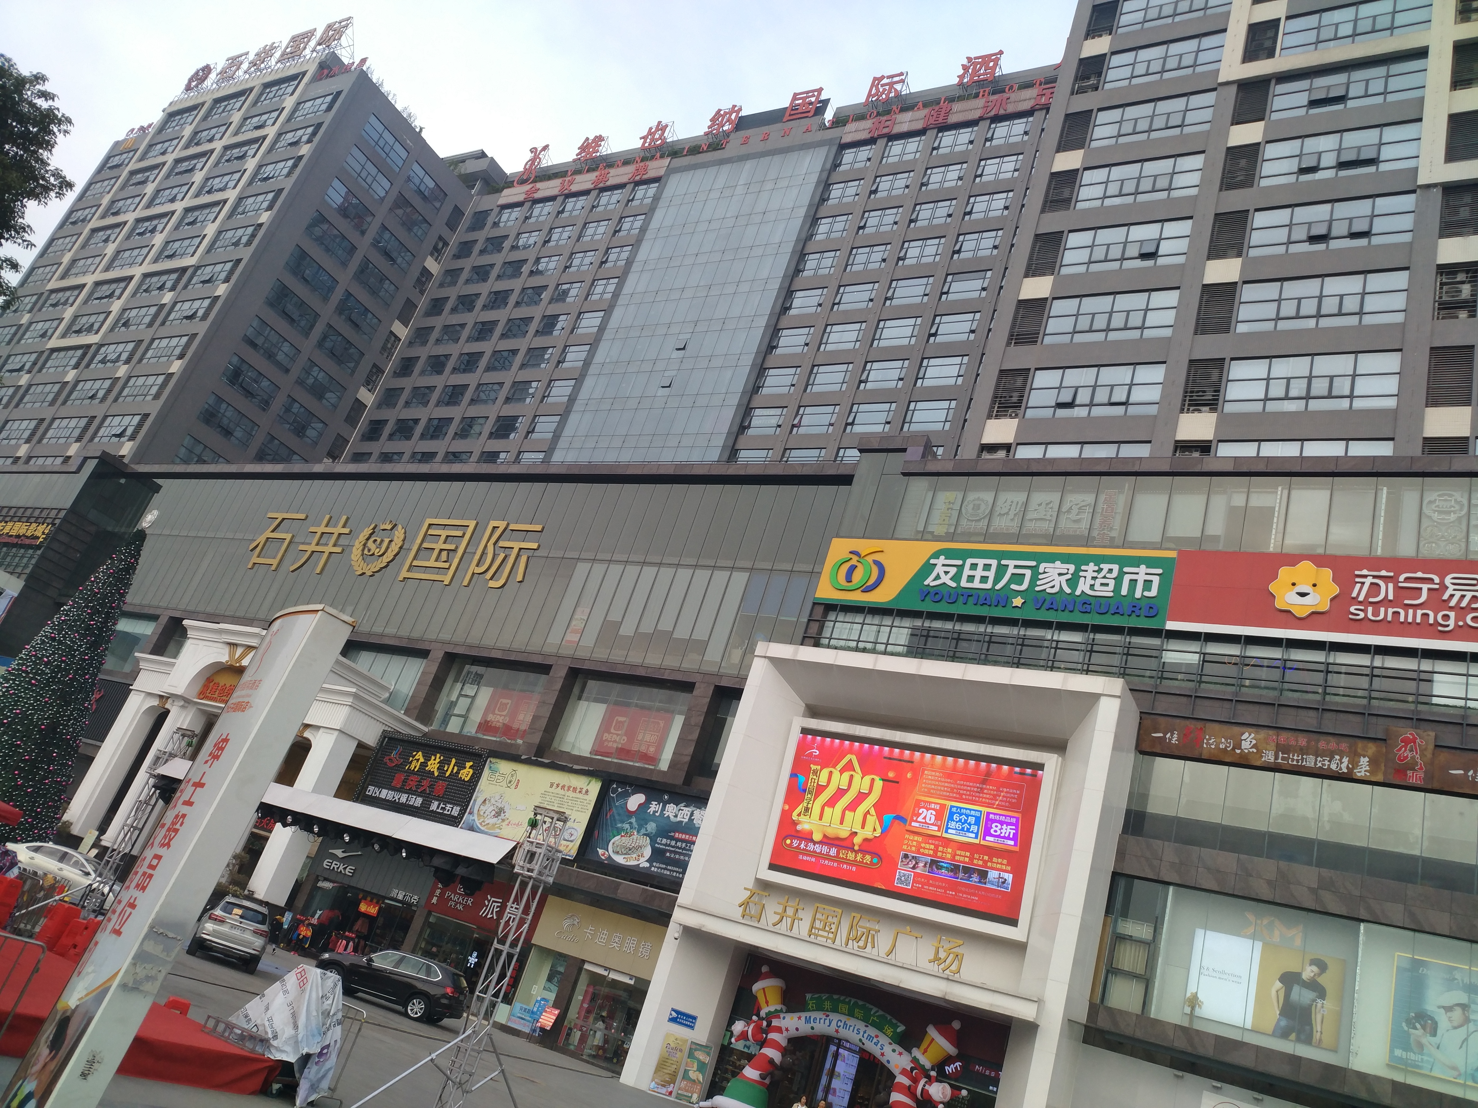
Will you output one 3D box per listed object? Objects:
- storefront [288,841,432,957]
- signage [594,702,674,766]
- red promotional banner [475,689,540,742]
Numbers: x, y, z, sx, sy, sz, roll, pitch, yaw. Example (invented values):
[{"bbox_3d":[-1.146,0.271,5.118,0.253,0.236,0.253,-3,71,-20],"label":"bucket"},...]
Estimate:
[{"bbox_3d":[-17.819,16.676,54.141,8.500,5.450,1.000,2,-28,34],"label":"storefront"},{"bbox_3d":[-4.827,8.163,52.272,3.780,2.500,0.100,2,-28,34],"label":"signage"},{"bbox_3d":[-11.124,7.886,56.498,3.700,2.450,0.100,2,-28,34],"label":"red promotional banner"}]

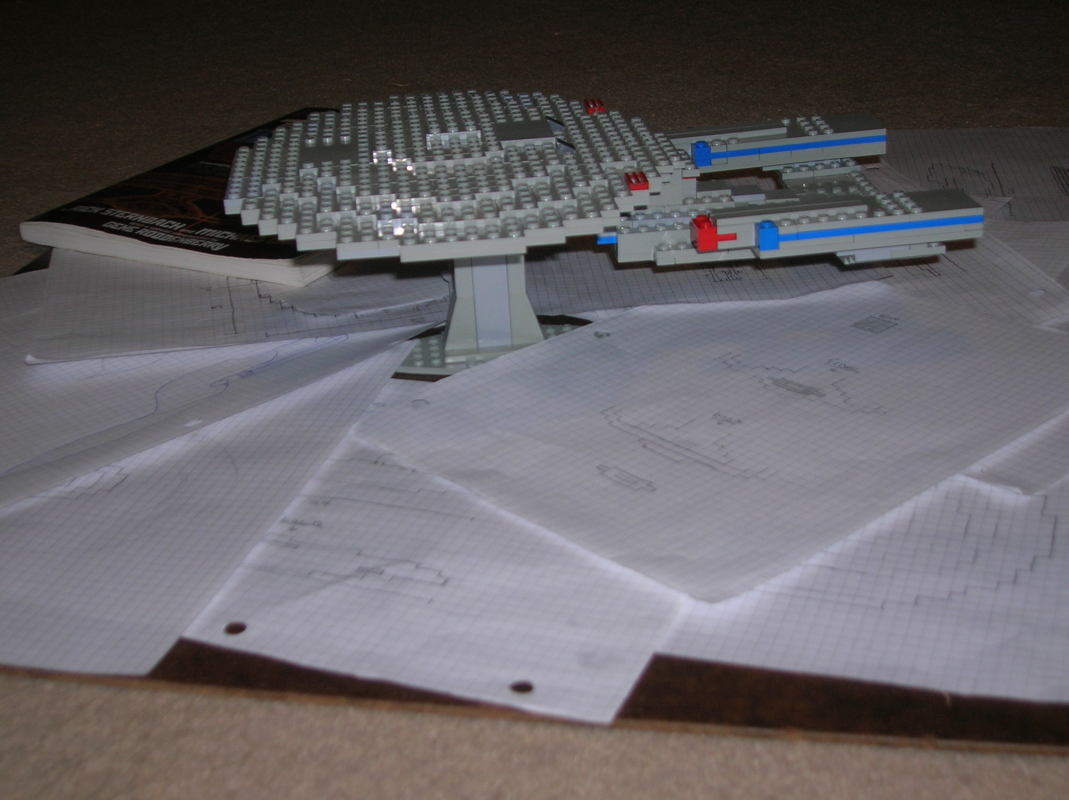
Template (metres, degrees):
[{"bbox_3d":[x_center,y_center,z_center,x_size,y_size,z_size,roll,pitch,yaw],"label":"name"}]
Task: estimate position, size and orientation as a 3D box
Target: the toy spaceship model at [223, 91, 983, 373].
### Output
[{"bbox_3d":[0.025,-0.079,0.720,0.320,0.115,0.240,-5,25,-5],"label":"toy spaceship model"}]

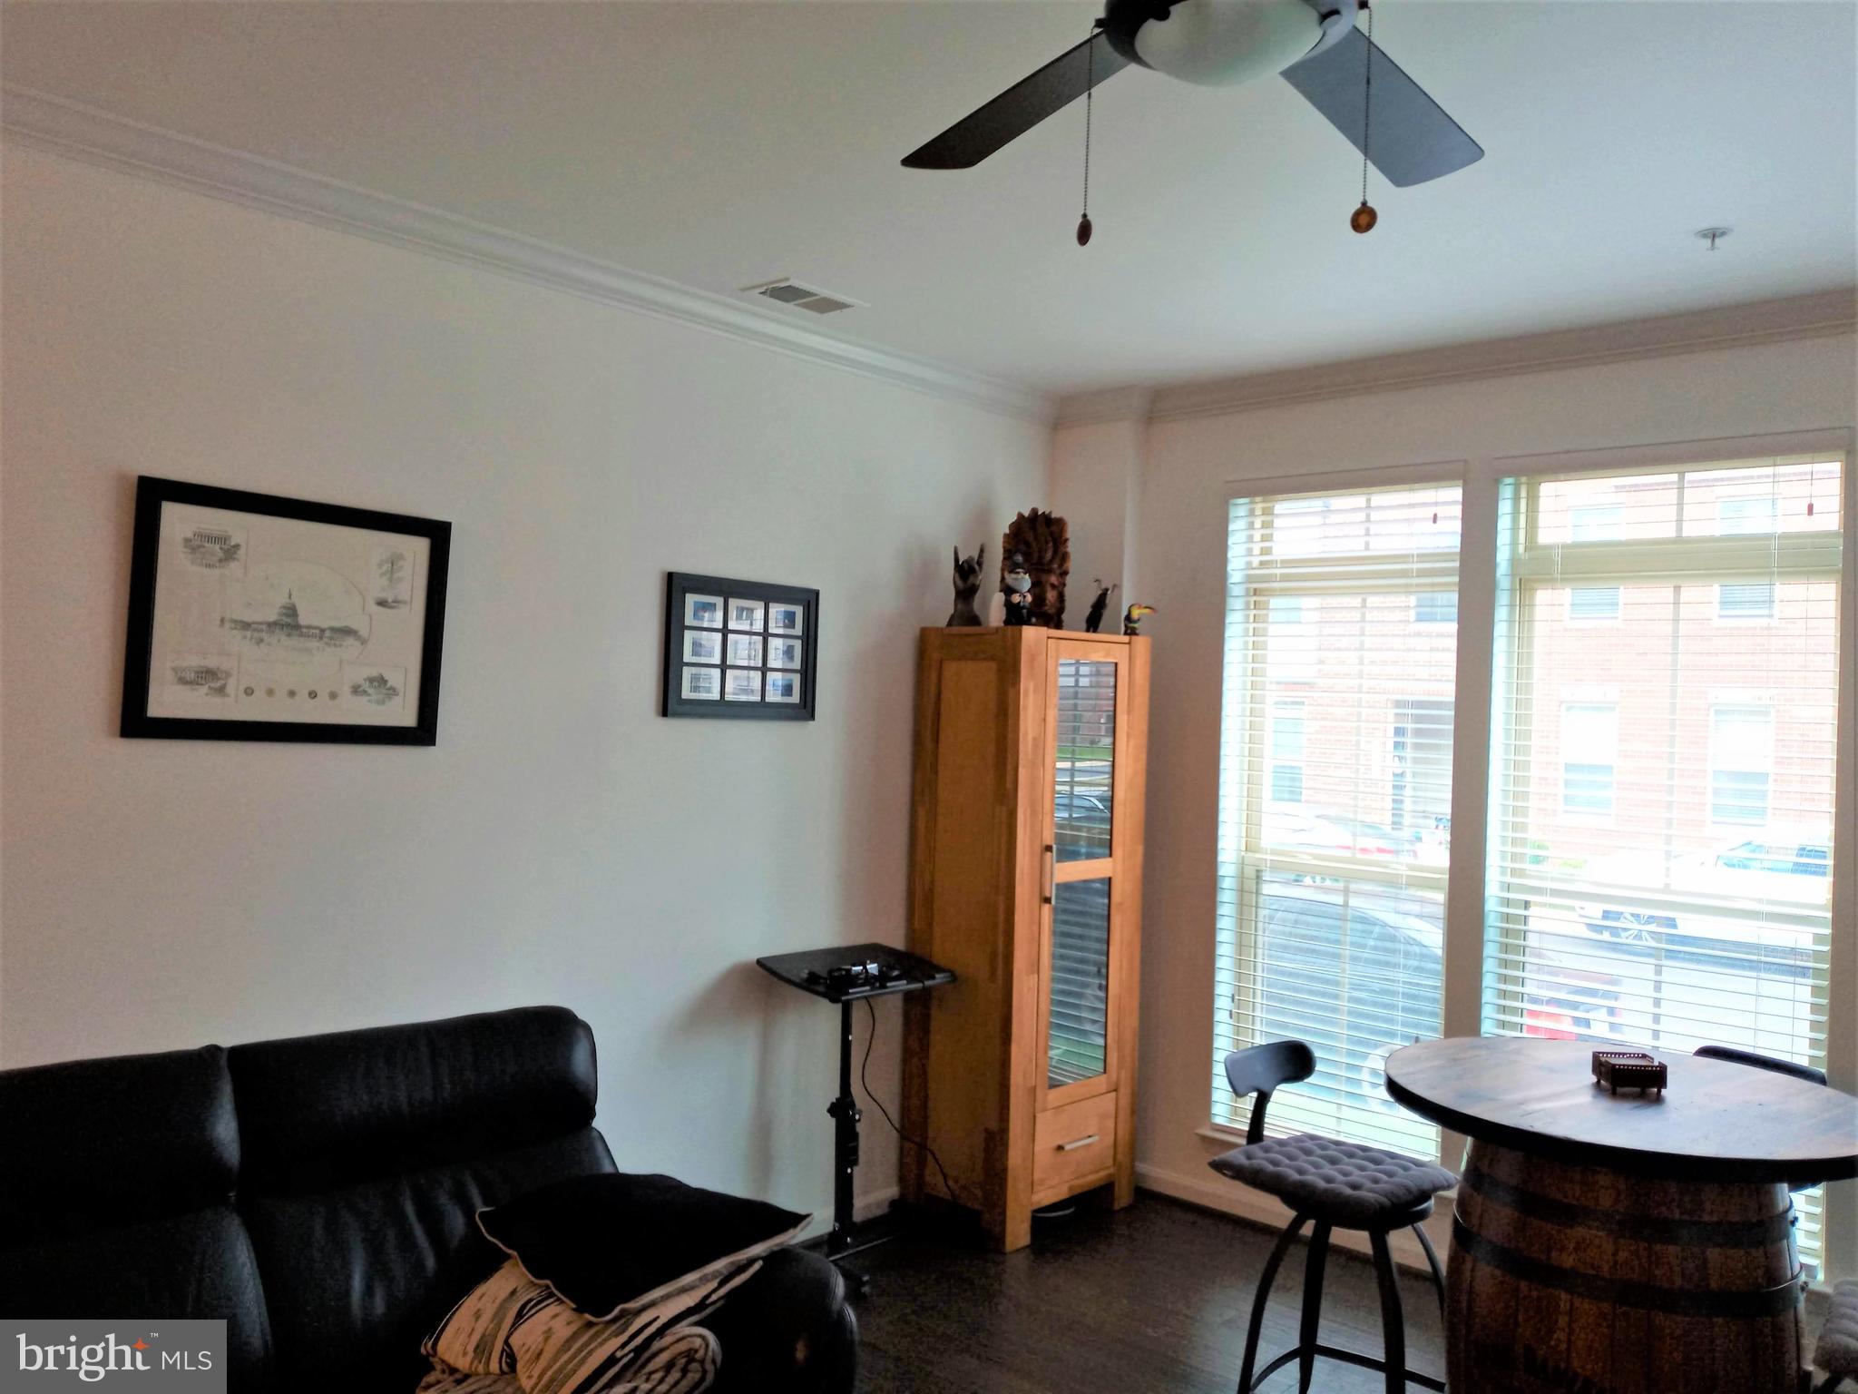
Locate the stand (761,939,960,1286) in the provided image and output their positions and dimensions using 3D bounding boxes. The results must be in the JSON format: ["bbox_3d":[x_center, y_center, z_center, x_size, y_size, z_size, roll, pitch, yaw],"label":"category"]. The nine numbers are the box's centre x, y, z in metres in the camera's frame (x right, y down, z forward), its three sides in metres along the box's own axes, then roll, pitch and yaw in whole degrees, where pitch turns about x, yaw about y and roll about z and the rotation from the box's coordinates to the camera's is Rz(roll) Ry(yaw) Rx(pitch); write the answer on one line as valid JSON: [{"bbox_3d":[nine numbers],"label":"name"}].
[{"bbox_3d":[-0.205,1.198,4.331,0.370,0.895,0.490,1,-1,43],"label":"stand"}]

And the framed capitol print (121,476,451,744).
[{"bbox_3d":[-1.398,-0.167,3.332,0.025,0.537,0.704,1,-1,43],"label":"framed capitol print"}]

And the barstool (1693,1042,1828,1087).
[{"bbox_3d":[1.744,1.264,3.393,0.460,0.870,0.420,3,-1,-30],"label":"barstool"}]

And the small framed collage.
[{"bbox_3d":[-0.521,-0.131,4.287,0.025,0.388,0.545,1,-1,43],"label":"small framed collage"}]

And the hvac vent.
[{"bbox_3d":[-0.339,-1.096,4.163,0.205,0.020,0.305,1,-1,43],"label":"hvac vent"}]

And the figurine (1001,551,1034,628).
[{"bbox_3d":[0.276,-0.331,4.652,0.085,0.233,0.075,3,-1,-39],"label":"figurine"}]

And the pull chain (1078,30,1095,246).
[{"bbox_3d":[0.174,-0.619,1.655,0.018,0.235,0.020,2,-1,-2],"label":"pull chain"}]

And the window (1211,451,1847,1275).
[{"bbox_3d":[1.648,0.402,4.433,1.796,2.080,0.120,1,-1,43],"label":"window"}]

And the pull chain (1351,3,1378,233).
[{"bbox_3d":[0.459,-0.608,1.584,0.026,0.240,0.022,2,-1,-2],"label":"pull chain"}]

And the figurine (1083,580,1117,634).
[{"bbox_3d":[0.556,-0.290,4.885,0.085,0.179,0.075,3,-1,-42],"label":"figurine"}]

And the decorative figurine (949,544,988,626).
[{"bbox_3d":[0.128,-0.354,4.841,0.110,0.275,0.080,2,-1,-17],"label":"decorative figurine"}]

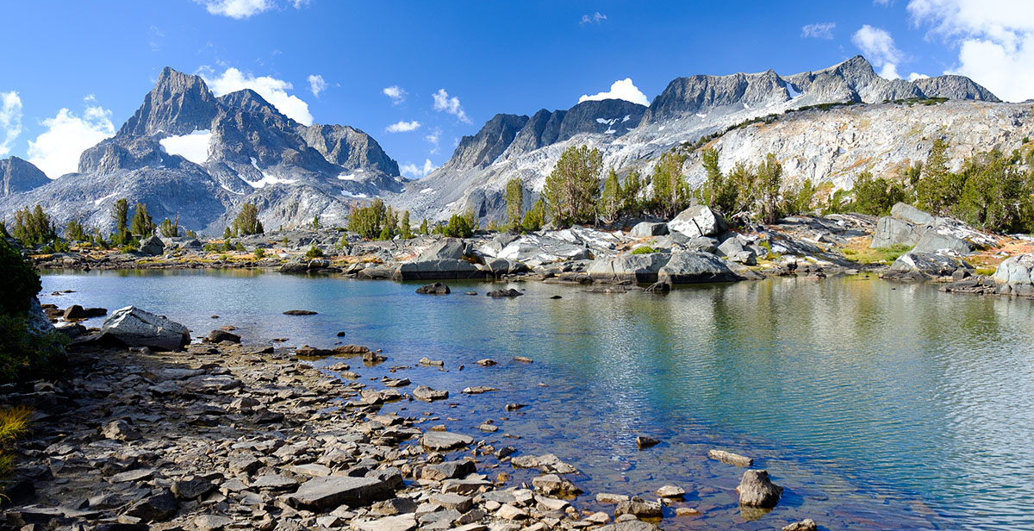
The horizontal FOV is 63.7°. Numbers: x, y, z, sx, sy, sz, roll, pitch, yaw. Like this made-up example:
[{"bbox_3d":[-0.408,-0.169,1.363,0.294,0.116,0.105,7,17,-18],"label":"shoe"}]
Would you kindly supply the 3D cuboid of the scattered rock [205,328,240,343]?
[{"bbox_3d":[-5.400,1.280,15.299,0.548,0.254,0.383,0,1,-11],"label":"scattered rock"}]

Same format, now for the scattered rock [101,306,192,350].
[{"bbox_3d":[-6.461,1.051,14.525,1.309,0.732,0.851,0,1,-11],"label":"scattered rock"}]

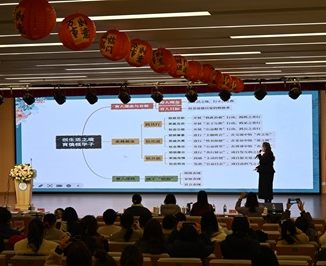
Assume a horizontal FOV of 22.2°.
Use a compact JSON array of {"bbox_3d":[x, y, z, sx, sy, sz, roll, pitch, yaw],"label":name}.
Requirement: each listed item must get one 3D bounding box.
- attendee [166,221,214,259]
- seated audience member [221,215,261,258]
[{"bbox_3d":[0.359,1.663,9.821,0.550,1.300,0.750,-1,0,11],"label":"attendee"},{"bbox_3d":[0.919,1.621,9.707,0.520,1.320,0.750,-1,0,11],"label":"seated audience member"}]

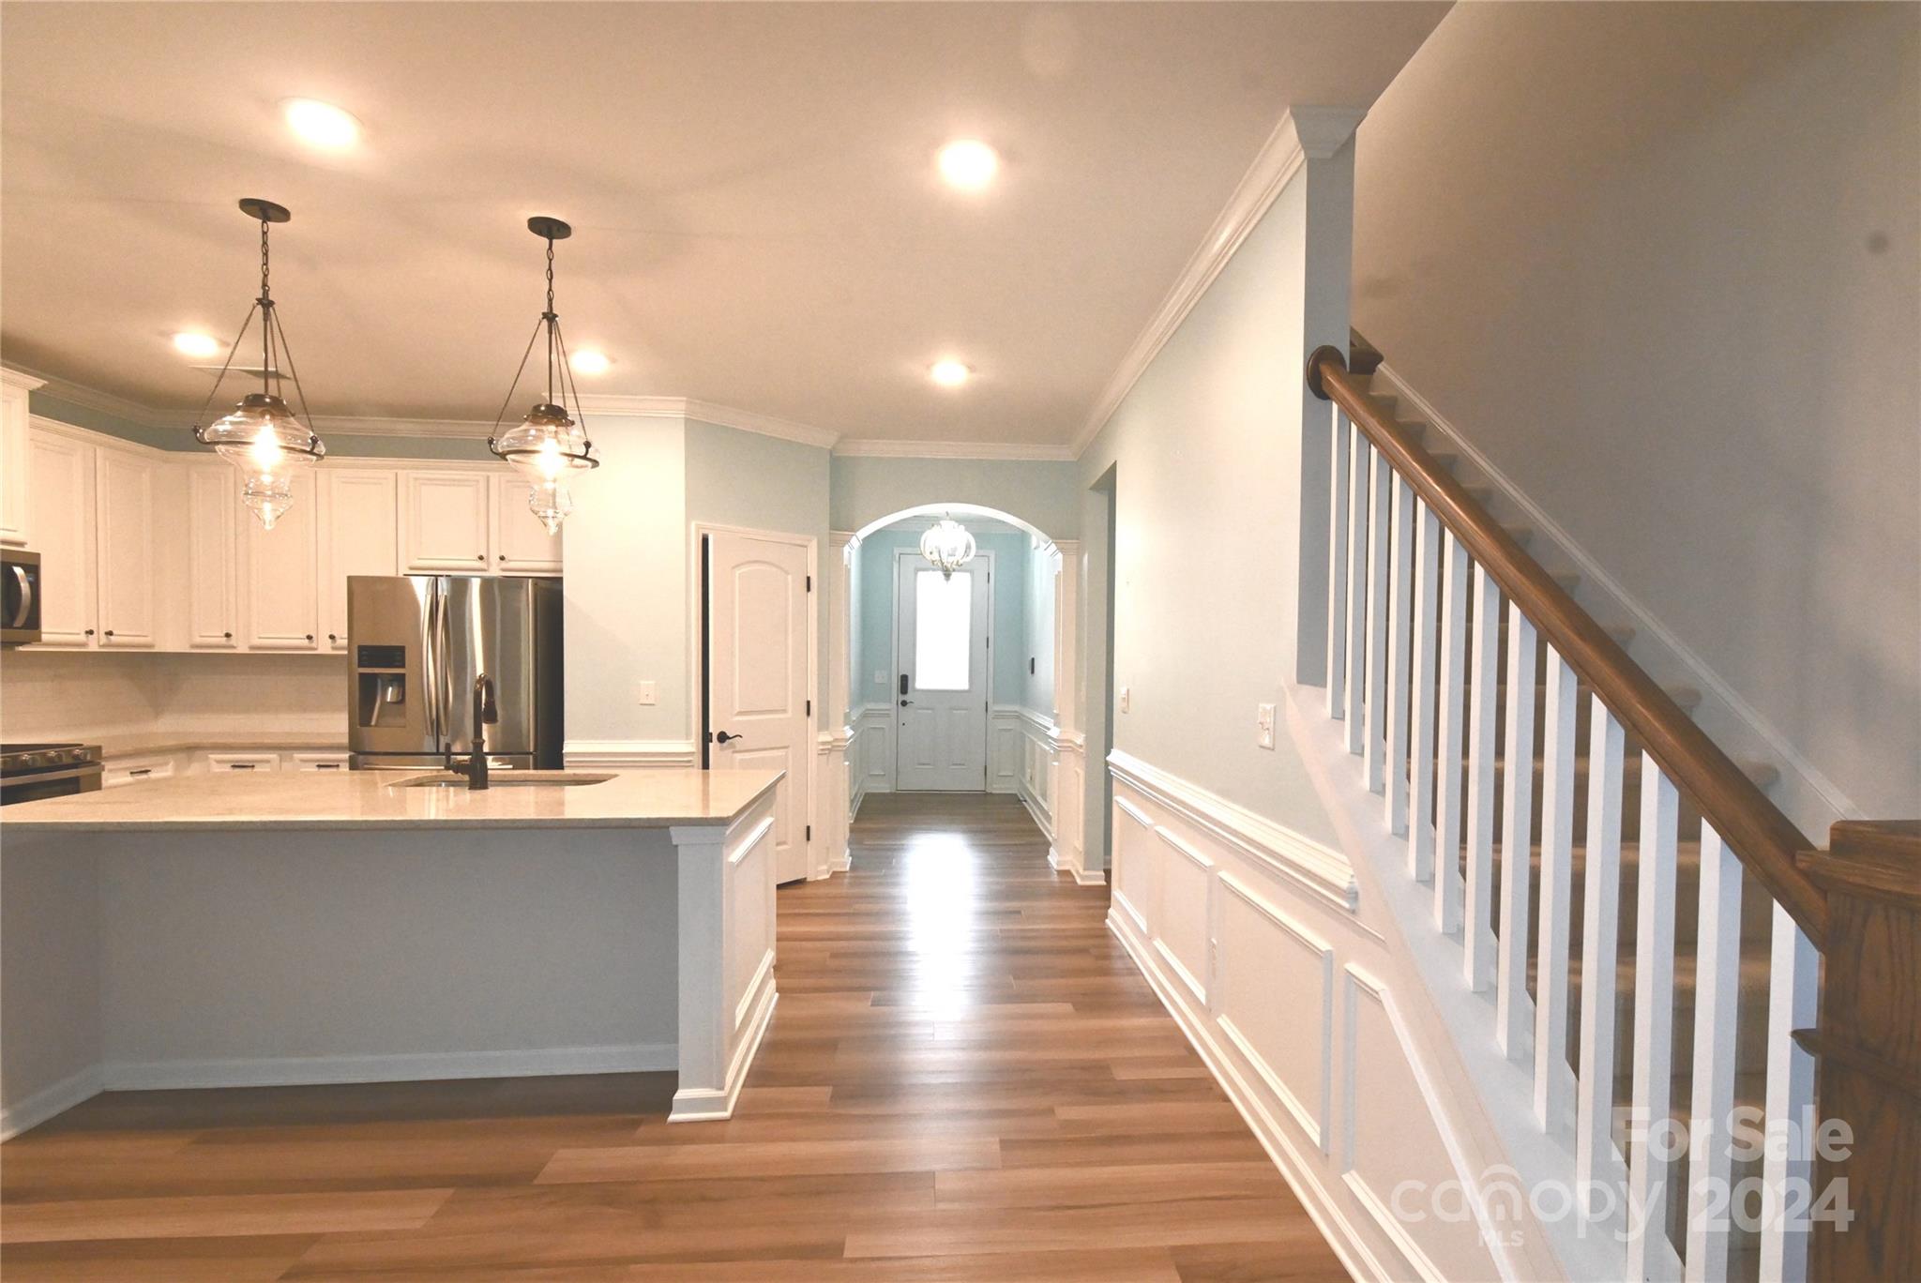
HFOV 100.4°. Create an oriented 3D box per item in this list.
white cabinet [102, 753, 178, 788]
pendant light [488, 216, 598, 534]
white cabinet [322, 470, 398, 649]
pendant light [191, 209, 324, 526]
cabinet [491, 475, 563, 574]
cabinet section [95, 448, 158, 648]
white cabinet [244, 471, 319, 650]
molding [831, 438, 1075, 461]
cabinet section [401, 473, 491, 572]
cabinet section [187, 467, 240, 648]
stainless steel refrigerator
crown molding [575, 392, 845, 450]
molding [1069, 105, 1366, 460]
[{"bbox_3d":[-4.345,0.952,3.923,0.600,0.850,0.420,1,0,-3],"label":"white cabinet"},{"bbox_3d":[-1.335,-0.859,2.606,0.350,1.000,0.350,1,0,-3],"label":"pendant light"},{"bbox_3d":[-3.321,-0.447,4.565,0.390,1.000,0.320,1,0,-3],"label":"white cabinet"},{"bbox_3d":[-2.116,-0.833,2.436,0.310,0.984,0.310,0,-1,-3],"label":"pendant light"},{"bbox_3d":[-2.349,-0.644,4.464,0.420,0.530,0.030,1,0,-3],"label":"cabinet"},{"bbox_3d":[-4.284,-0.452,4.119,0.022,0.987,0.317,0,-1,-3],"label":"cabinet section"},{"bbox_3d":[-3.684,-0.440,4.363,0.393,0.969,0.022,0,-1,-3],"label":"white cabinet"},{"bbox_3d":[-0.054,-1.219,5.109,1.560,0.100,0.090,1,0,-3],"label":"molding"},{"bbox_3d":[-2.823,-0.653,4.407,0.474,0.537,0.022,0,-1,-3],"label":"cabinet section"},{"bbox_3d":[-4.044,-0.450,4.347,0.279,0.976,0.022,0,-1,-3],"label":"cabinet section"},{"bbox_3d":[-2.581,0.570,4.275,0.900,1.765,0.750,0,-1,-3],"label":"stainless steel refrigerator"},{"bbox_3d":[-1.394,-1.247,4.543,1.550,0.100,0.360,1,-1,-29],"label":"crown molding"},{"bbox_3d":[0.837,-1.243,3.572,0.198,0.090,3.194,0,-1,-3],"label":"molding"}]

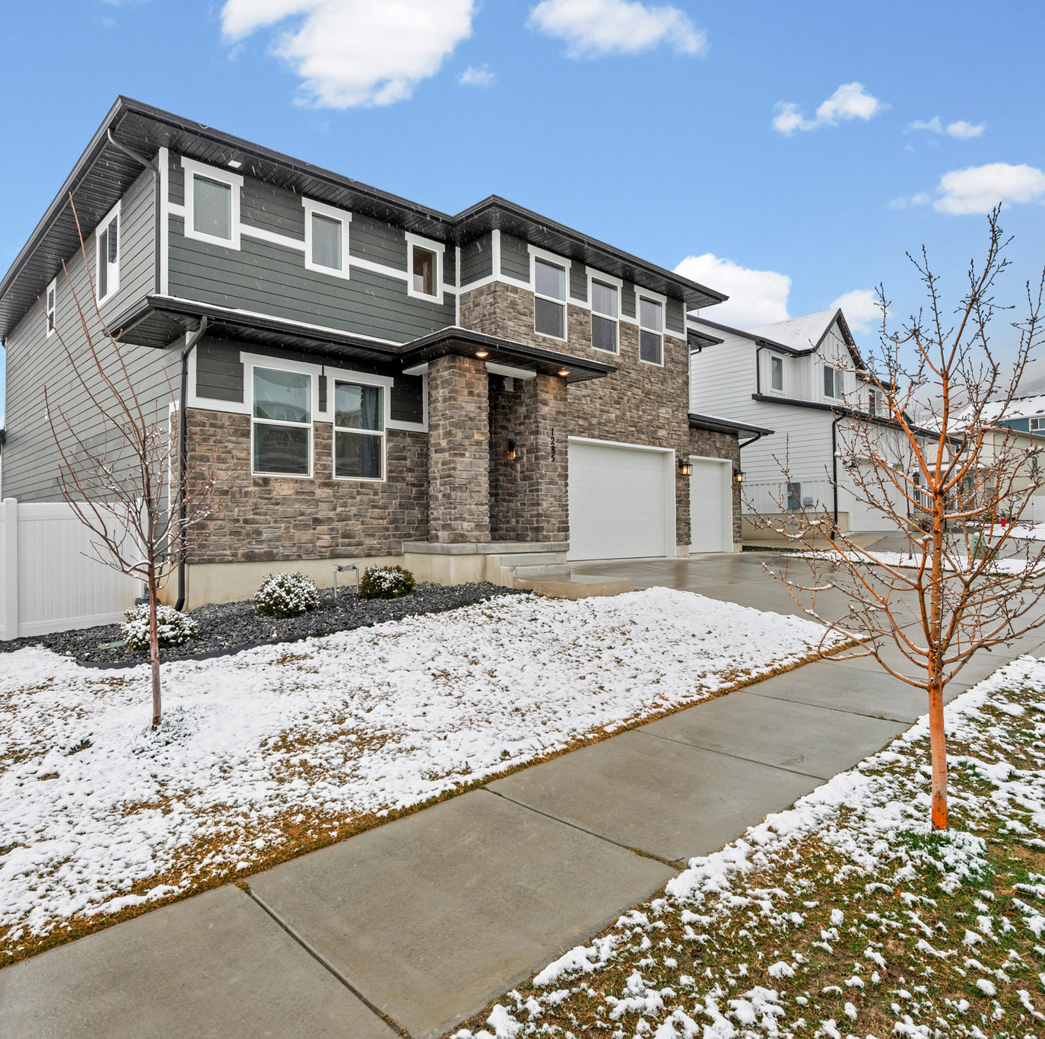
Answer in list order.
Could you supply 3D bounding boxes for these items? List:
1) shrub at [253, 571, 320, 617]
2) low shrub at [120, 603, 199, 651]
[{"bbox_3d":[-3.127,0.986,9.186,0.840,0.596,0.815,0,0,-44],"label":"shrub"},{"bbox_3d":[-3.951,1.170,7.561,0.765,0.516,0.742,0,0,-44],"label":"low shrub"}]

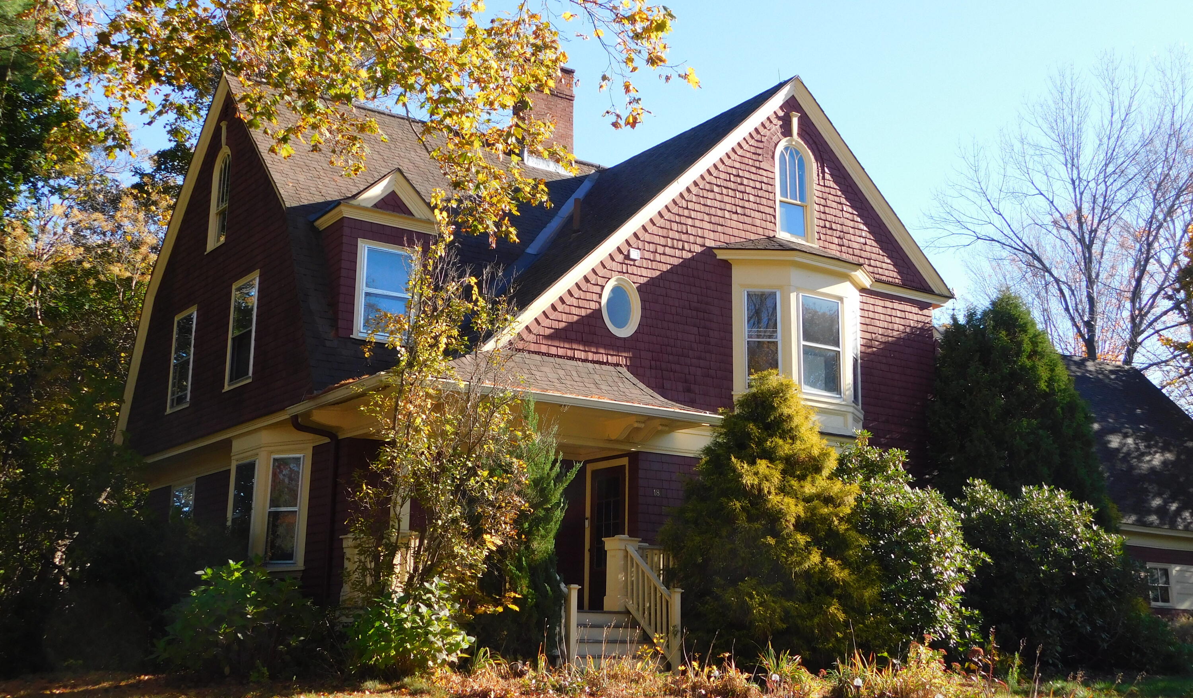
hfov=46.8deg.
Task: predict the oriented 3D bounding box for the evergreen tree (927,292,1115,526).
[{"bbox_3d":[7.073,2.109,23.447,3.050,6.261,2.800,-3,-12,17],"label":"evergreen tree"}]

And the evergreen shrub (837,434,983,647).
[{"bbox_3d":[4.335,2.815,19.732,2.350,3.215,2.200,-2,-12,12],"label":"evergreen shrub"}]

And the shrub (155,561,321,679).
[{"bbox_3d":[-4.315,3.272,16.742,1.950,1.375,1.700,4,-12,-14],"label":"shrub"}]

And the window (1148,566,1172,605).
[{"bbox_3d":[11.419,4.807,27.993,0.720,0.760,0.120,9,-14,-33],"label":"window"}]

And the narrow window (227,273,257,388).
[{"bbox_3d":[-5.486,-0.275,21.362,0.130,1.620,1.070,9,-14,-33],"label":"narrow window"}]

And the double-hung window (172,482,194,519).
[{"bbox_3d":[-7.352,3.133,24.409,0.130,1.420,1.070,9,-14,-33],"label":"double-hung window"}]

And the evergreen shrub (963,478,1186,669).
[{"bbox_3d":[7.140,3.430,20.994,3.400,2.843,2.700,-3,-13,18],"label":"evergreen shrub"}]

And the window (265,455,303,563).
[{"bbox_3d":[-4.506,2.317,19.984,0.579,1.578,0.100,-5,-13,26],"label":"window"}]

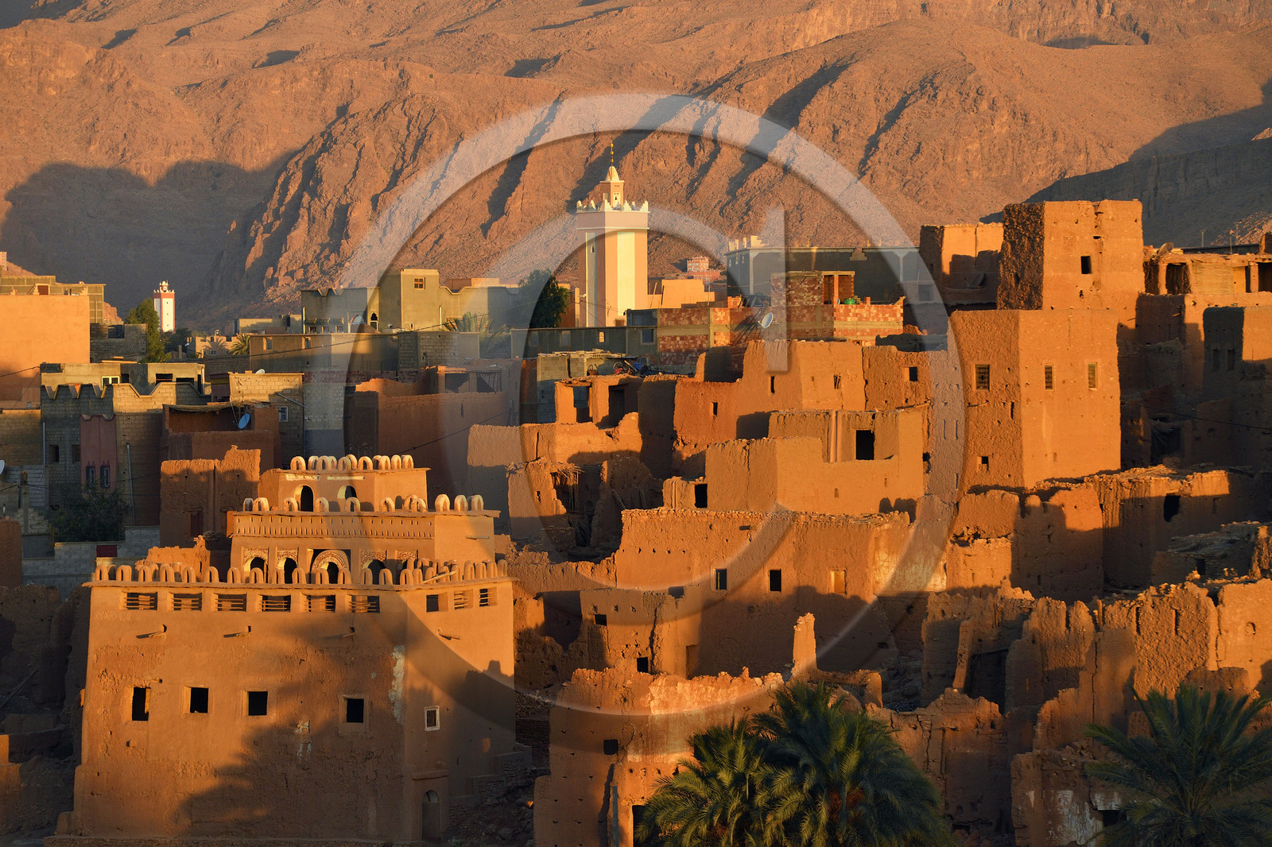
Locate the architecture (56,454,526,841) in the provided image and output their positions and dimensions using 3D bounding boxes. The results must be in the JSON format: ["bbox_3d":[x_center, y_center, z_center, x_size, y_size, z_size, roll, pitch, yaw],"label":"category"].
[{"bbox_3d":[-14.060,8.850,266.000,15.600,15.100,9.800,0,1,25],"label":"architecture"}]

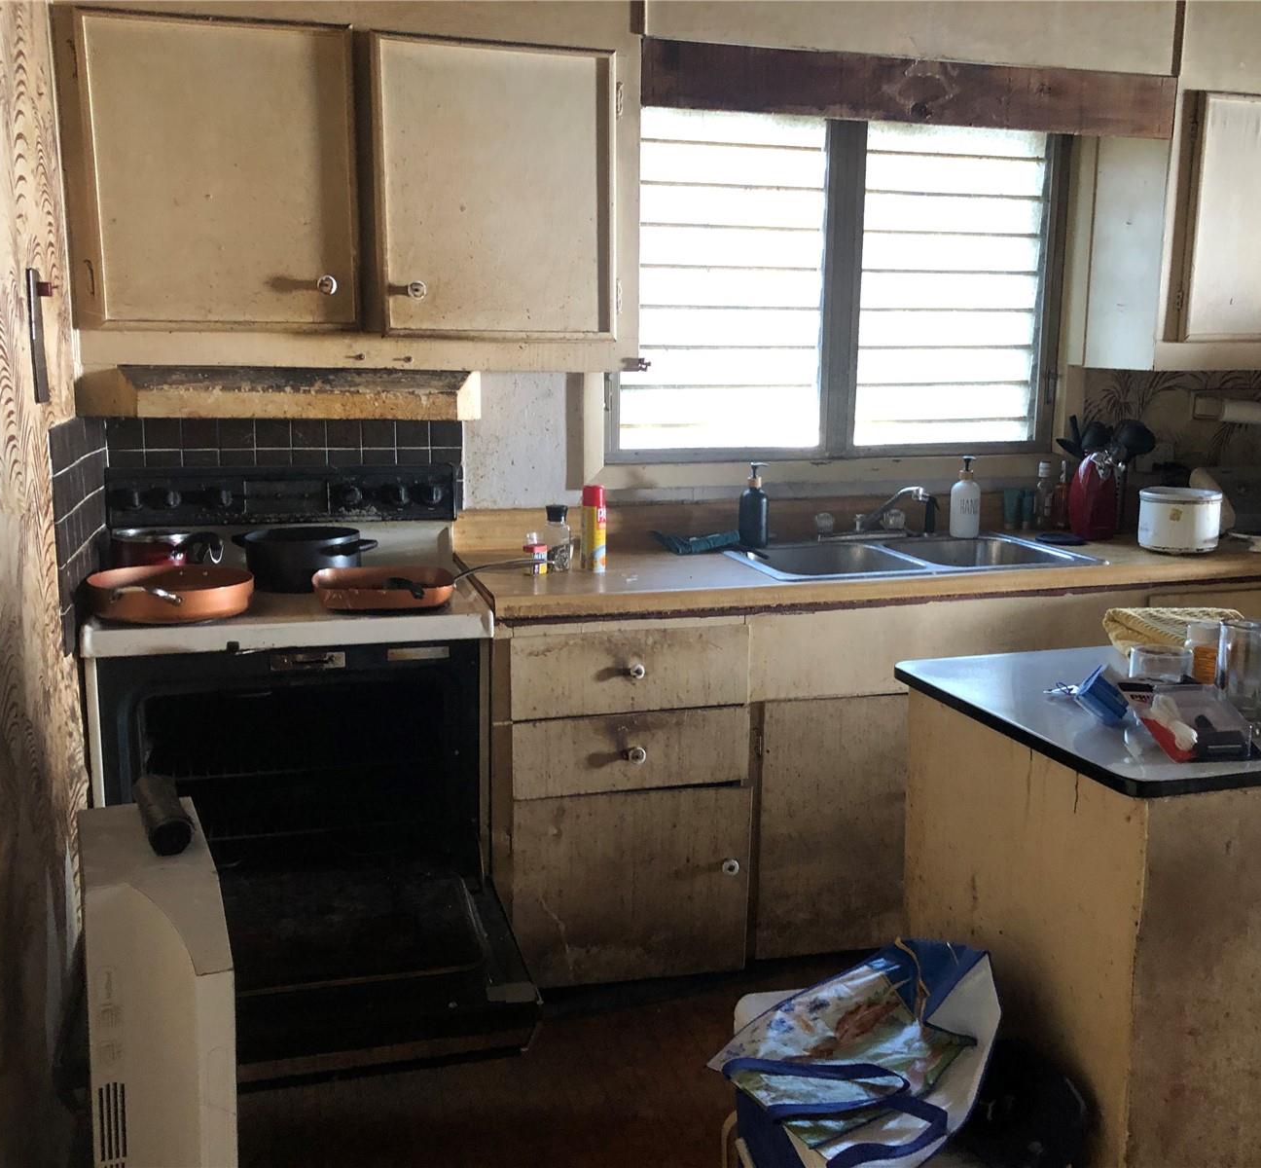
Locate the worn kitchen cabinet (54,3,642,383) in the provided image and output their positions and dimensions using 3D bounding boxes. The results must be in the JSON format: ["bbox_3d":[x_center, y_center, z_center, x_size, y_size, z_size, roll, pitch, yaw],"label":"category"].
[{"bbox_3d":[-0.584,-0.844,2.769,1.171,0.756,0.340,-2,9,-14],"label":"worn kitchen cabinet"}]

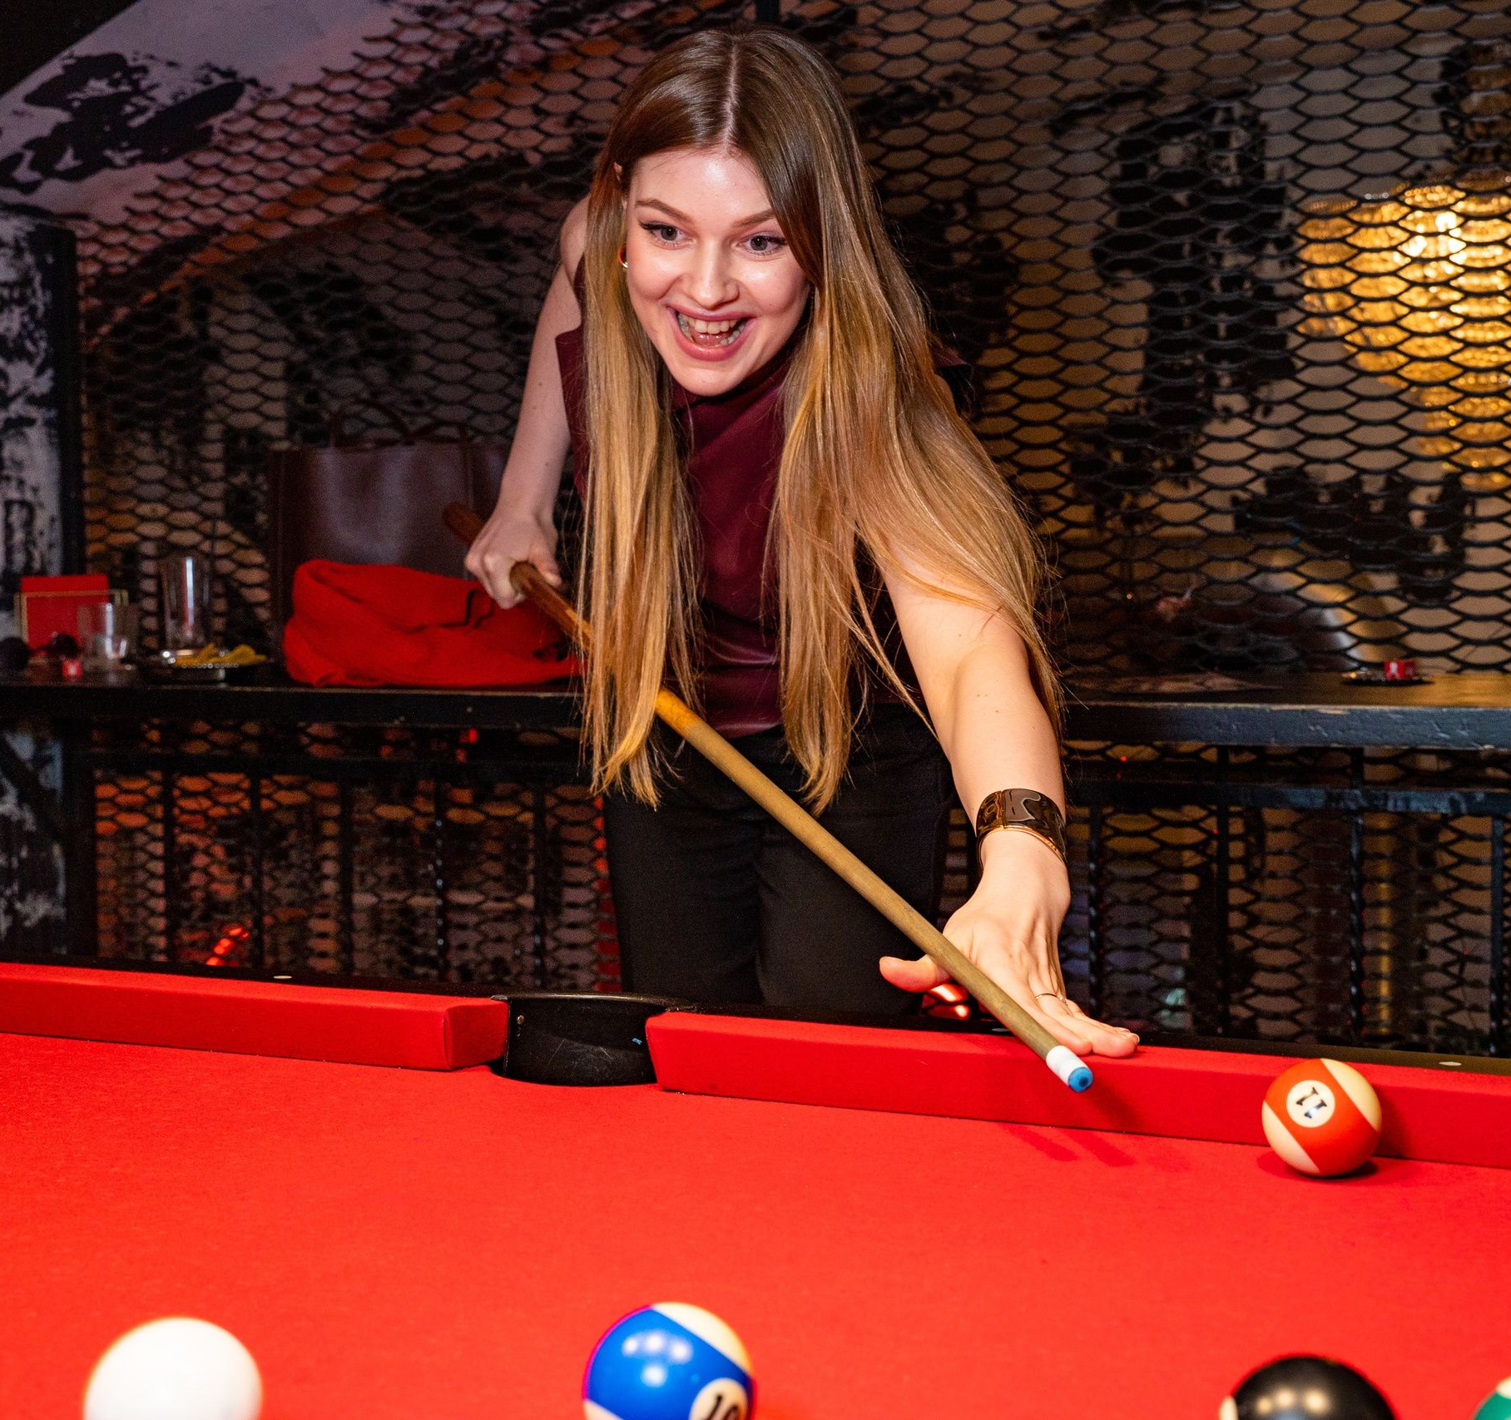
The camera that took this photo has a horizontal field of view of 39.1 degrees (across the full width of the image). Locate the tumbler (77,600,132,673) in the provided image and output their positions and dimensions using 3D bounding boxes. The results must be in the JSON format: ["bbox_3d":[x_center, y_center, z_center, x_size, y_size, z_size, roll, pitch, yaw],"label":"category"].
[{"bbox_3d":[-0.909,-0.103,2.980,0.078,0.097,0.078,-1,4,0],"label":"tumbler"}]

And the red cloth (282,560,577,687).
[{"bbox_3d":[-0.408,-0.113,2.700,0.370,0.155,0.220,1,5,21],"label":"red cloth"}]

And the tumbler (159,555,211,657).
[{"bbox_3d":[-0.817,-0.149,3.060,0.073,0.148,0.073,-1,4,0],"label":"tumbler"}]

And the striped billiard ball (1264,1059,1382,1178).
[{"bbox_3d":[0.280,0.201,1.052,0.057,0.057,0.057,-1,4,0],"label":"striped billiard ball"}]

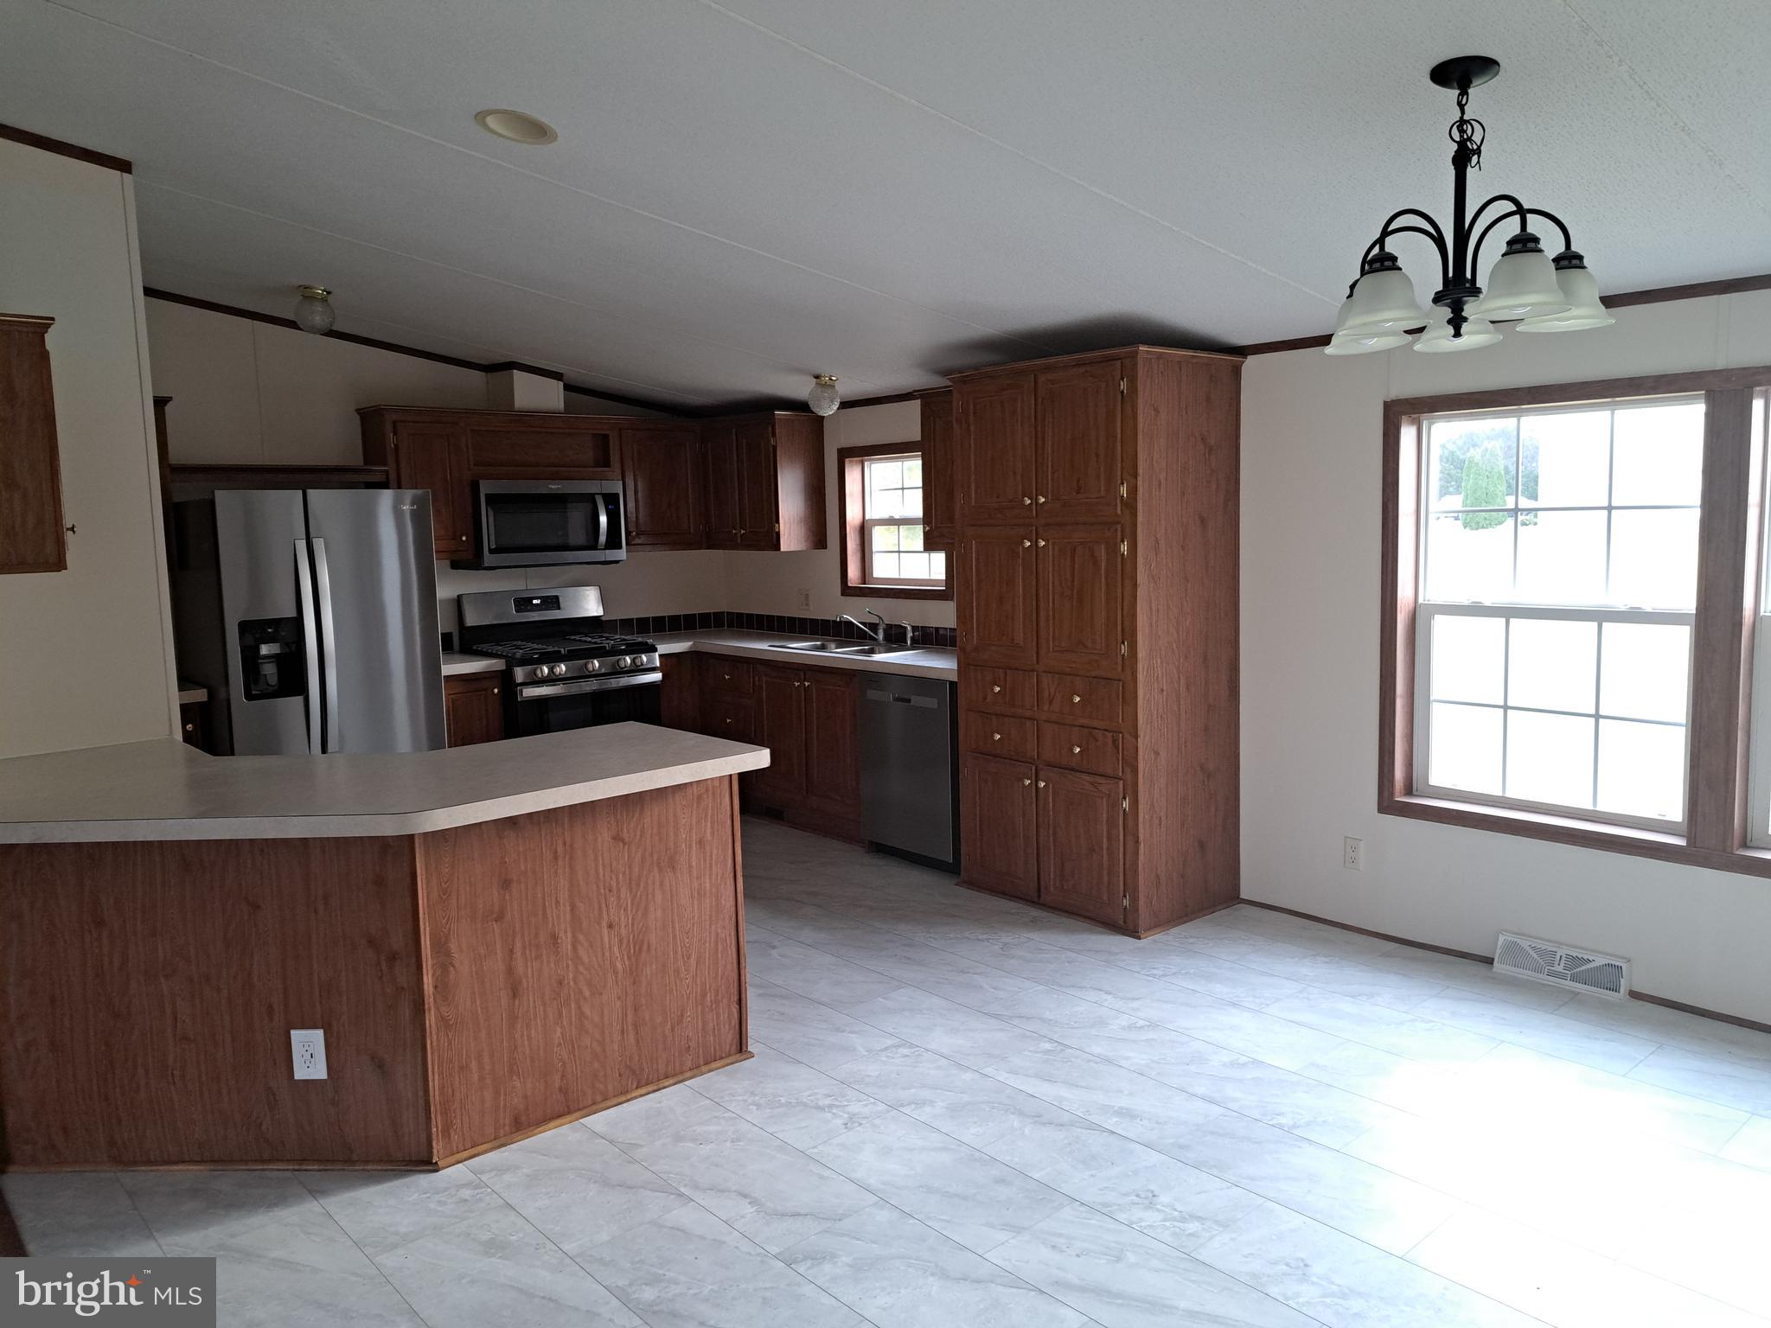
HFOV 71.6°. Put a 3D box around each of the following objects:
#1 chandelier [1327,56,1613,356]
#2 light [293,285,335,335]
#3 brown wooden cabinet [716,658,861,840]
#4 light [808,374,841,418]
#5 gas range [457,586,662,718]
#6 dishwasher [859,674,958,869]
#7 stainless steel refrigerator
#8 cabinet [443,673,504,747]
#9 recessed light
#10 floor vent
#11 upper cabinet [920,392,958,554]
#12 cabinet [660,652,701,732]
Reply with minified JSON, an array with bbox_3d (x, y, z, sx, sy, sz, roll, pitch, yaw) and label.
[{"bbox_3d":[1.153,-0.921,2.458,0.550,0.520,0.550,-7,9,-41],"label":"chandelier"},{"bbox_3d":[-2.316,-1.427,4.993,0.155,0.190,0.155,5,1,-42],"label":"light"},{"bbox_3d":[-0.308,0.374,6.231,0.580,0.845,1.250,-7,8,-40],"label":"brown wooden cabinet"},{"bbox_3d":[-0.285,-1.241,5.714,0.155,0.190,0.155,5,1,0],"label":"light"},{"bbox_3d":[-1.655,0.224,6.344,0.775,1.187,0.690,-7,8,-40],"label":"gas range"},{"bbox_3d":[0.299,0.432,5.517,0.585,0.835,0.623,-7,8,-40],"label":"dishwasher"},{"bbox_3d":[-2.458,0.120,5.296,0.830,1.690,0.845,-7,9,-41],"label":"stainless steel refrigerator"},{"bbox_3d":[-2.132,0.444,6.023,0.338,0.845,0.585,-7,8,-40],"label":"cabinet"},{"bbox_3d":[-0.948,-1.372,3.154,0.205,0.040,0.205,5,1,-42],"label":"recessed light"},{"bbox_3d":[2.162,0.962,3.931,0.075,0.112,0.388,-7,9,-41],"label":"floor vent"},{"bbox_3d":[0.455,-0.863,5.411,0.320,0.720,0.550,-7,9,-41],"label":"upper cabinet"},{"bbox_3d":[-1.278,0.343,6.746,0.255,0.845,0.585,-7,8,-40],"label":"cabinet"}]

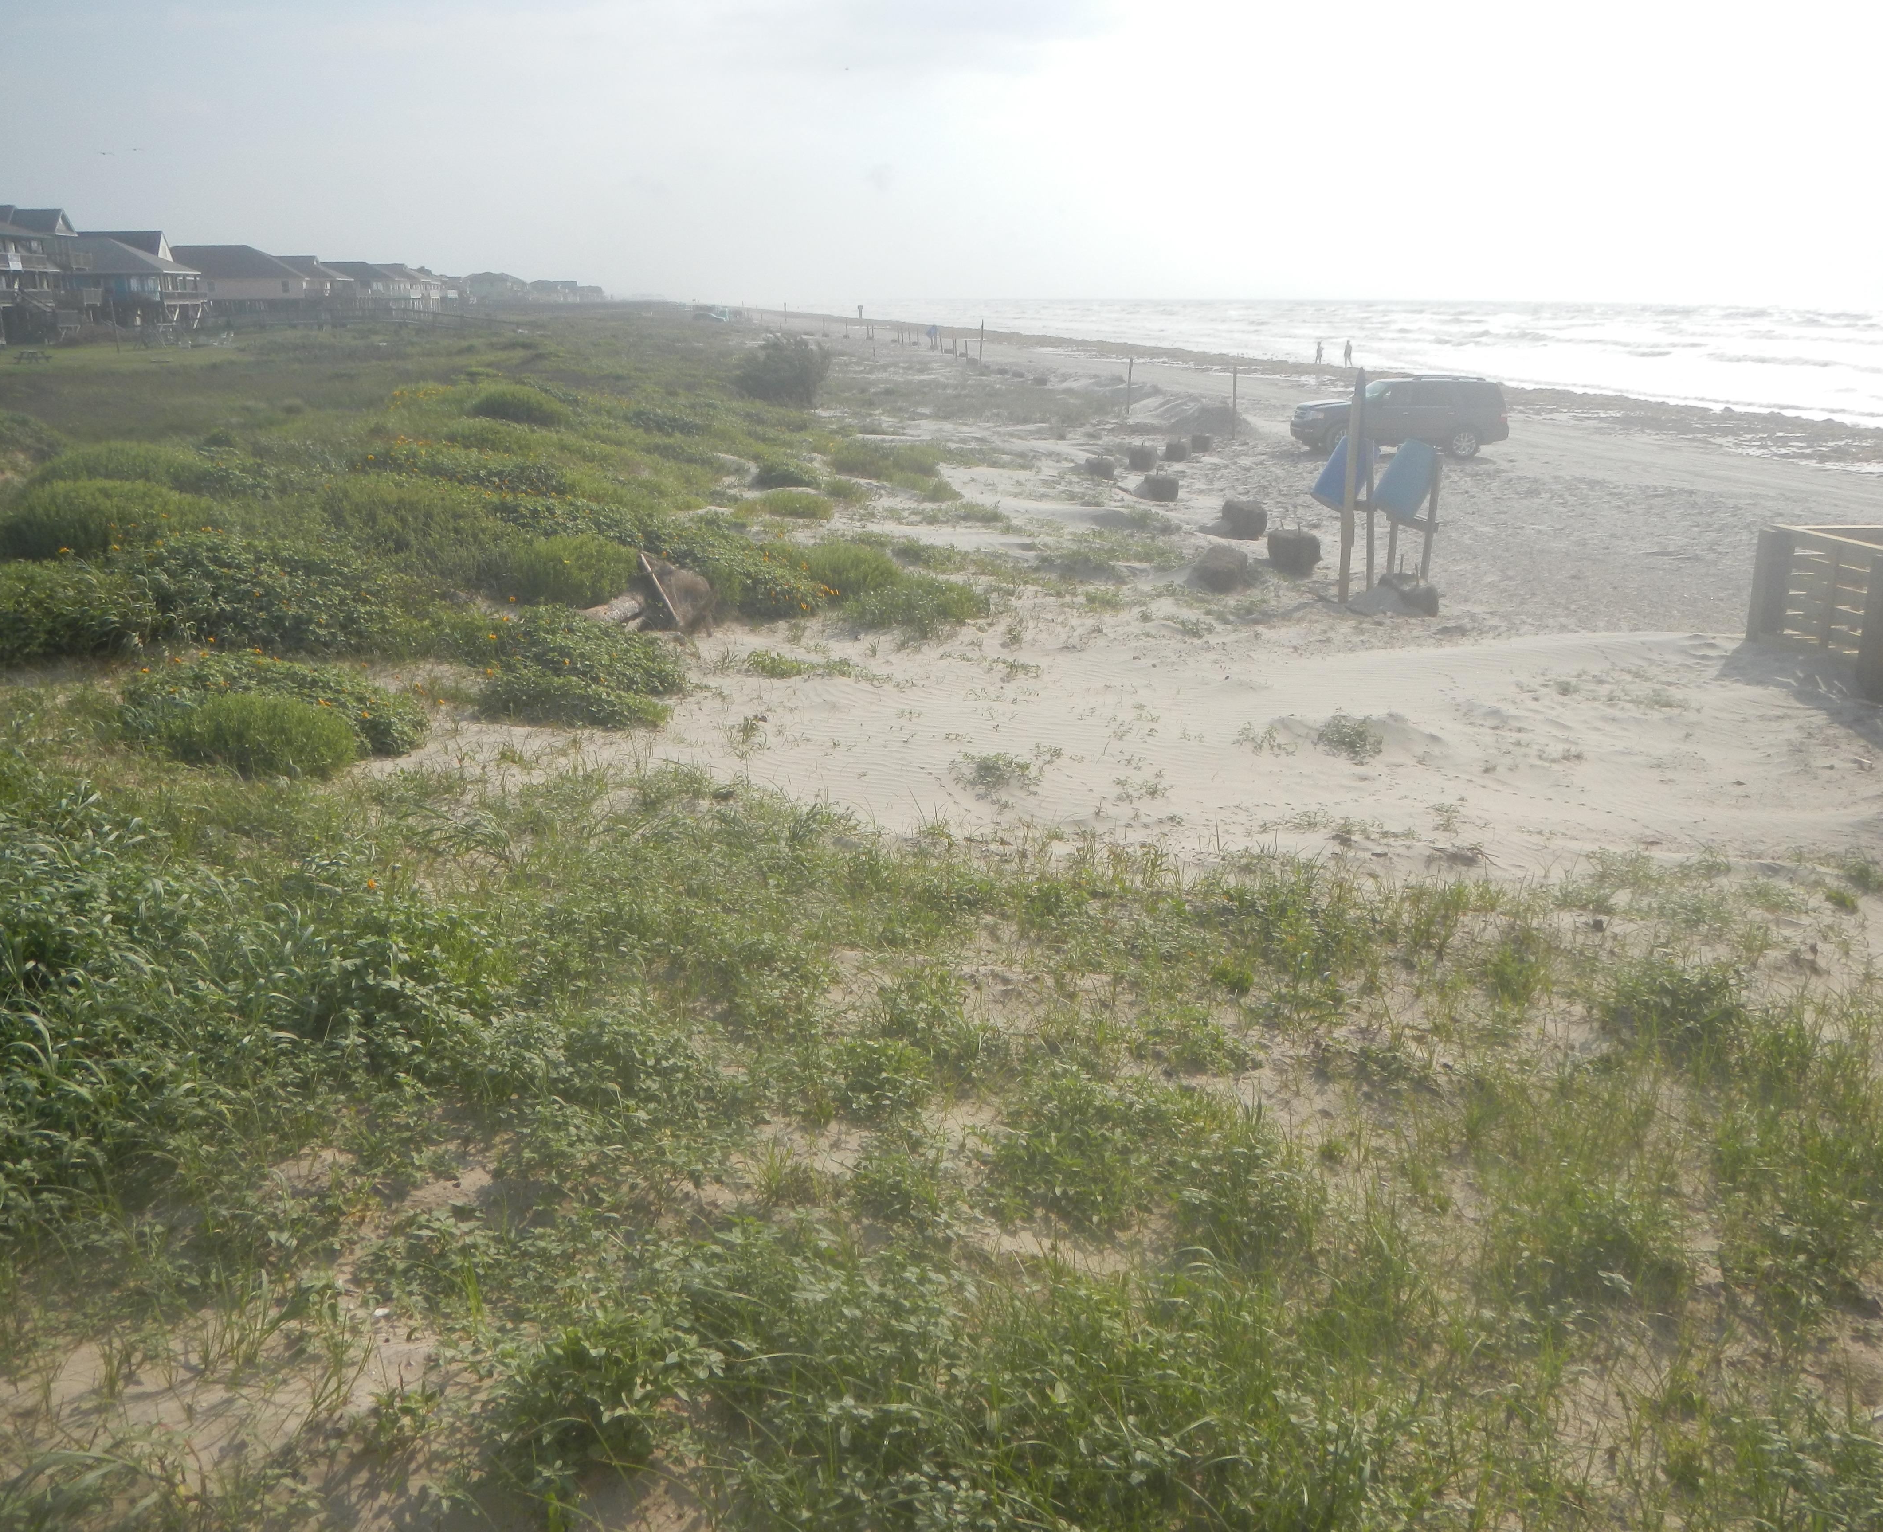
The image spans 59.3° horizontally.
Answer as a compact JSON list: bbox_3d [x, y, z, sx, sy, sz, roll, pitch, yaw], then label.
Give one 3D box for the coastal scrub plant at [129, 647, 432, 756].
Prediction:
[{"bbox_3d":[-5.238,-0.558,12.861,2.250,0.630,1.500,-6,17,-22],"label":"coastal scrub plant"}]

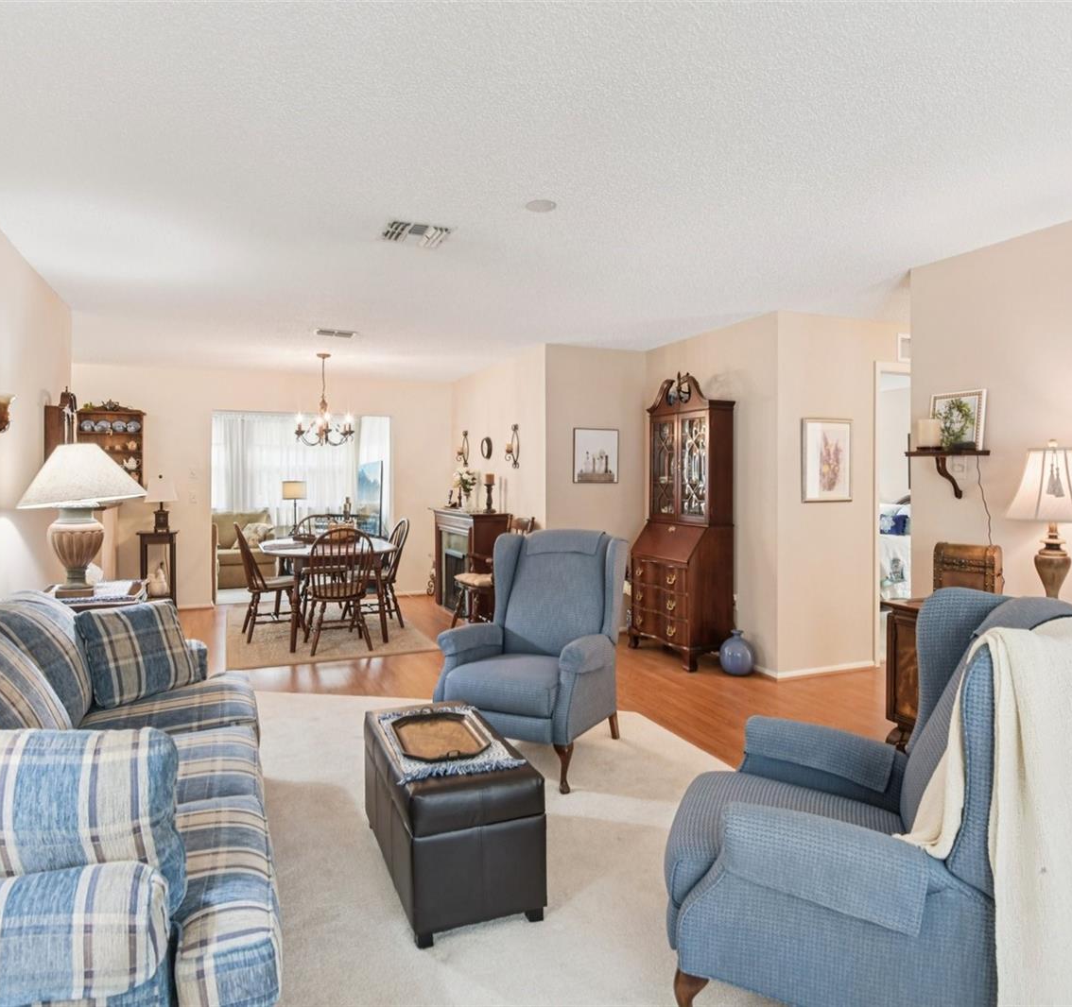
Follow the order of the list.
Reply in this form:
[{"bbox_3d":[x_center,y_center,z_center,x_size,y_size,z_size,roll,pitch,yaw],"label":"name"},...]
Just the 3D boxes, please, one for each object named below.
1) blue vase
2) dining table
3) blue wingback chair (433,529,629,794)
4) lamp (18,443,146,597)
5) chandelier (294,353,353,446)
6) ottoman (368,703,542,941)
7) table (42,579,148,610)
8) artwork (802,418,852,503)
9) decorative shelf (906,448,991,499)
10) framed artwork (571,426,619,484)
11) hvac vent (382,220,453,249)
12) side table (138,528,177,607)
[{"bbox_3d":[1.356,1.008,4.550,0.240,0.310,0.240,0,1,0],"label":"blue vase"},{"bbox_3d":[-1.858,0.745,5.980,1.080,0.740,1.700,-1,1,-25],"label":"dining table"},{"bbox_3d":[-0.028,0.675,3.300,0.750,1.060,0.860,1,1,25],"label":"blue wingback chair"},{"bbox_3d":[-2.119,0.071,3.130,0.490,0.715,0.490,-1,2,-24],"label":"lamp"},{"bbox_3d":[-1.855,-0.917,5.930,0.510,0.830,0.510,-1,1,-25],"label":"chandelier"},{"bbox_3d":[-0.308,1.037,2.319,0.405,0.450,0.740,-1,2,-24],"label":"ottoman"},{"bbox_3d":[-2.350,0.833,3.500,0.500,0.710,0.660,-1,1,-25],"label":"table"},{"bbox_3d":[2.025,-0.305,4.670,0.455,0.580,0.030,-1,1,-25],"label":"artwork"},{"bbox_3d":[2.010,-0.147,3.280,0.200,0.235,0.310,-1,1,-25],"label":"decorative shelf"},{"bbox_3d":[0.498,-0.409,5.670,0.445,0.475,0.025,-1,2,-24],"label":"framed artwork"},{"bbox_3d":[-0.547,-1.235,3.080,0.290,0.030,0.265,-1,1,-25],"label":"hvac vent"},{"bbox_3d":[-3.650,0.681,6.500,0.340,0.810,0.340,-1,2,-24],"label":"side table"}]

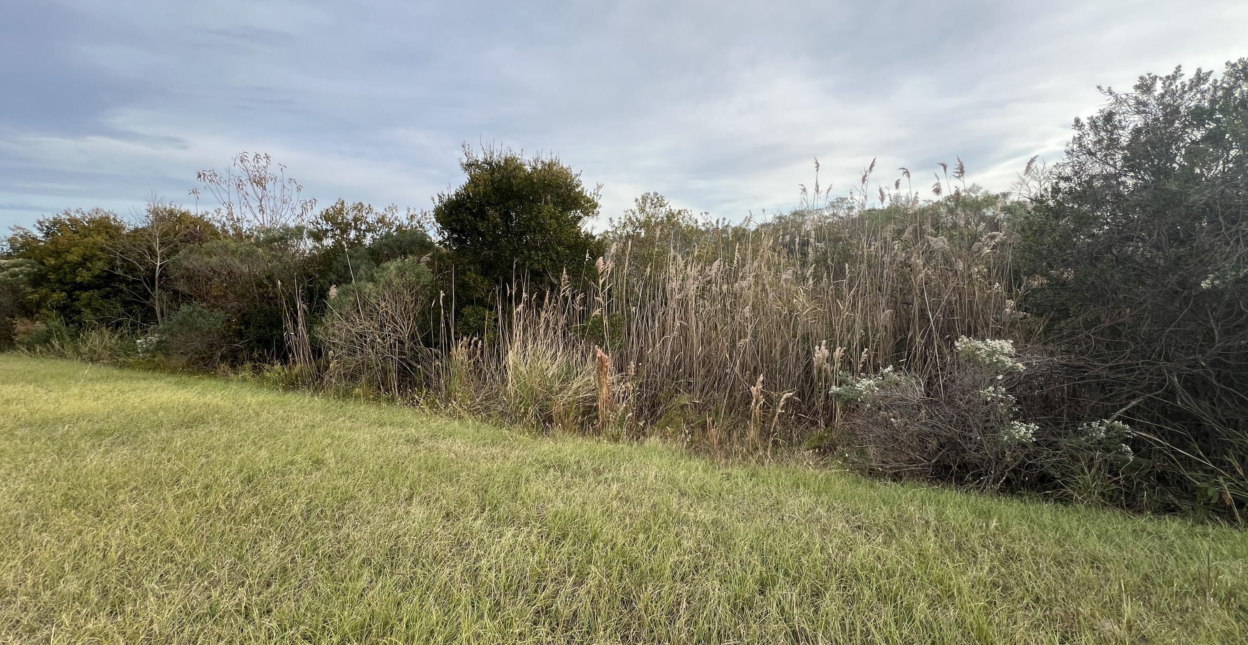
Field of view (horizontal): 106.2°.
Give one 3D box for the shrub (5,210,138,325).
[{"bbox_3d":[-18.900,-1.600,16.000,3.800,4.200,3.500,0,2,0],"label":"shrub"}]

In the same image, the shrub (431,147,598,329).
[{"bbox_3d":[-2.050,-1.180,9.000,3.200,4.300,3.000,0,2,0],"label":"shrub"}]

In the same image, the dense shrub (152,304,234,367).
[{"bbox_3d":[-10.600,0.360,11.500,1.800,1.500,1.600,0,2,0],"label":"dense shrub"}]

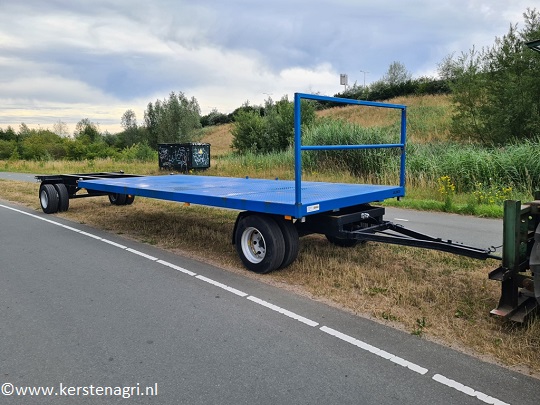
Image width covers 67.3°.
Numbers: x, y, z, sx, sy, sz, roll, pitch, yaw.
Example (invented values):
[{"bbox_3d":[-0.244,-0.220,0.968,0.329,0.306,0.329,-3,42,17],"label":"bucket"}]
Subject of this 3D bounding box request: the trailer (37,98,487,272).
[{"bbox_3d":[-1.523,-0.530,8.159,11.370,2.220,2.550,6,11,44],"label":"trailer"}]

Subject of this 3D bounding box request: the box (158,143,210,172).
[{"bbox_3d":[-5.405,-2.820,25.823,2.800,1.800,1.500,4,9,35],"label":"box"}]

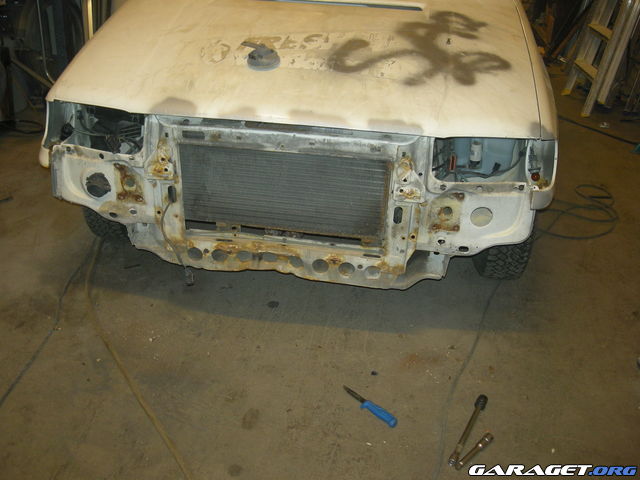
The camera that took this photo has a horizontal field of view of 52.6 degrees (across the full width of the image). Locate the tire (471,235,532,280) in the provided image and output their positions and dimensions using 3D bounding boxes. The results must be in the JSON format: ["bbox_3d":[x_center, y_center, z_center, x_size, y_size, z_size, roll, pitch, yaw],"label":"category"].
[{"bbox_3d":[0.681,-0.166,2.382,0.195,0.610,0.610,5,31,5],"label":"tire"}]

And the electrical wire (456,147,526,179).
[{"bbox_3d":[0.513,-0.231,1.952,0.200,0.090,0.060,6,31,7],"label":"electrical wire"}]

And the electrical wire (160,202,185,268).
[{"bbox_3d":[-0.478,-0.012,2.082,0.060,0.235,0.045,6,31,7],"label":"electrical wire"}]

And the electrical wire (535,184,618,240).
[{"bbox_3d":[1.152,-0.150,2.940,0.420,0.040,0.550,6,31,7],"label":"electrical wire"}]

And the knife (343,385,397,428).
[{"bbox_3d":[0.138,0.472,1.854,0.034,0.022,0.211,-21,37,-34],"label":"knife"}]

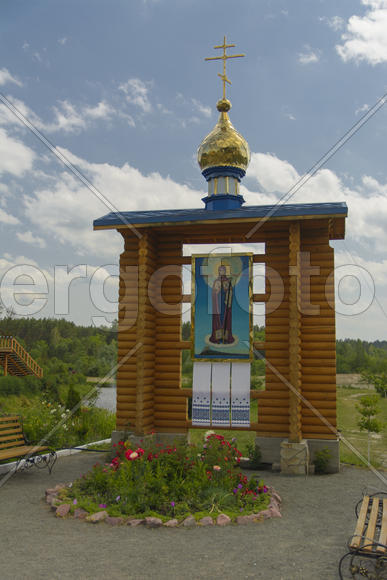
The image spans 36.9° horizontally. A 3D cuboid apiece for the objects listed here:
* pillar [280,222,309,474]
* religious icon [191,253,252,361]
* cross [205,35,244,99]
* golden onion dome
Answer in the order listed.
[{"bbox_3d":[1.748,0.966,10.110,0.417,4.274,0.470,-1,-8,13],"label":"pillar"},{"bbox_3d":[0.542,0.320,10.703,1.140,1.990,0.070,-1,-8,13],"label":"religious icon"},{"bbox_3d":[0.544,-3.845,10.027,0.697,1.140,0.045,-1,-7,12],"label":"cross"},{"bbox_3d":[0.526,-2.650,9.884,0.870,1.250,0.870,-1,-7,12],"label":"golden onion dome"}]

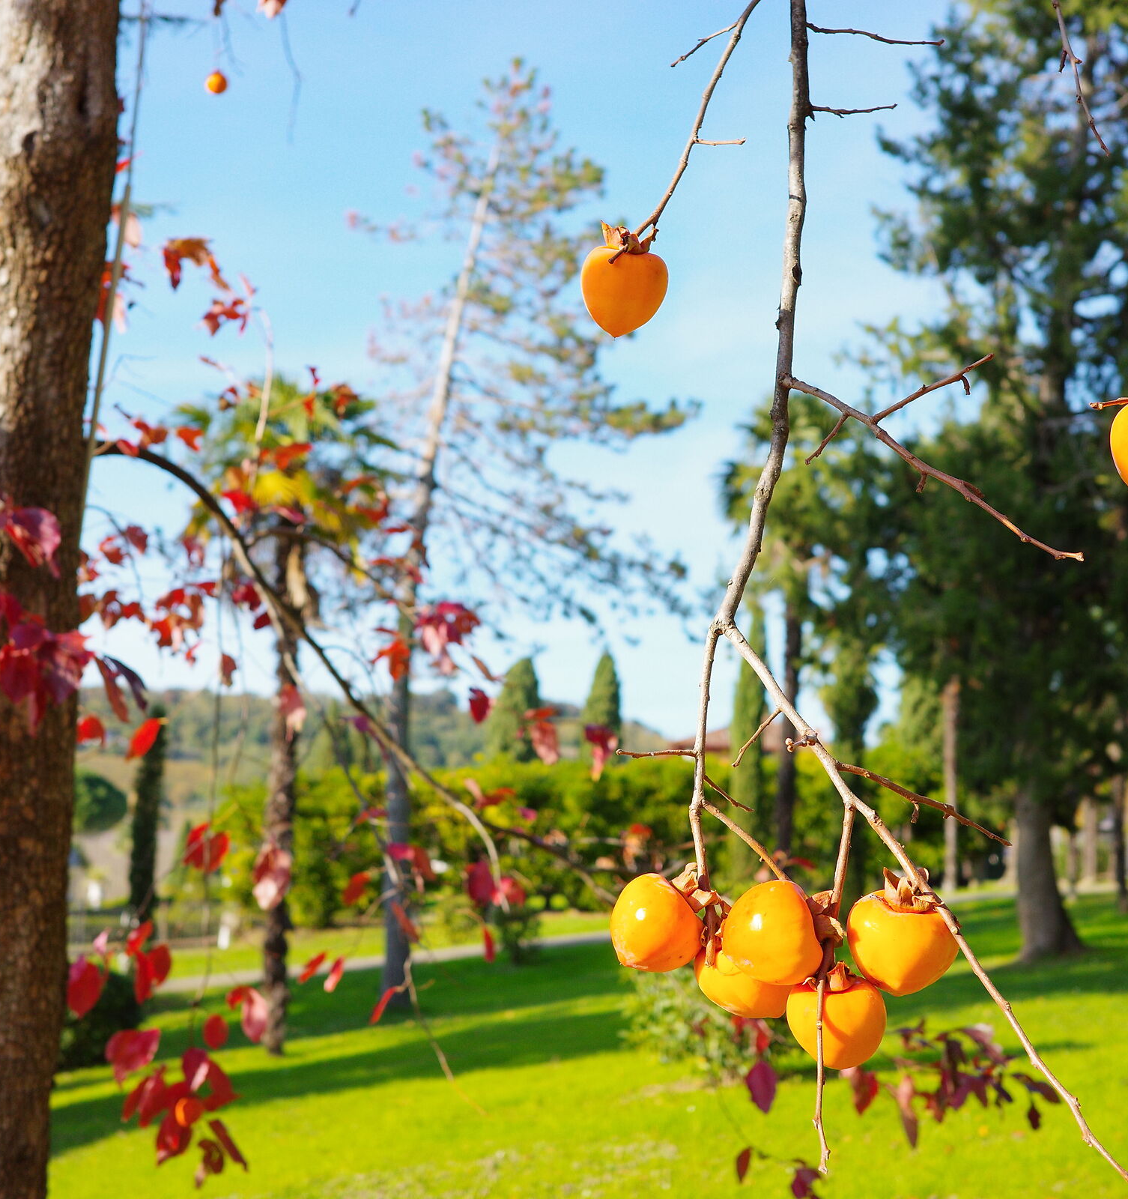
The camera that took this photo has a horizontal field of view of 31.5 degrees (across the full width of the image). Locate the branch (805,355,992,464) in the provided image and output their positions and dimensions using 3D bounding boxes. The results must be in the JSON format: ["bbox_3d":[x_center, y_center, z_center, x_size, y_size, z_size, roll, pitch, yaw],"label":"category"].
[{"bbox_3d":[0.241,-0.137,1.440,0.135,0.078,0.060,0,-5,0],"label":"branch"}]

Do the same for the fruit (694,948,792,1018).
[{"bbox_3d":[0.124,0.259,1.385,0.066,0.068,0.066,-31,-6,-1],"label":"fruit"}]

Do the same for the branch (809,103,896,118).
[{"bbox_3d":[0.211,-0.357,1.460,0.064,0.011,0.015,0,-5,0],"label":"branch"}]

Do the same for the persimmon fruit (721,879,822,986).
[{"bbox_3d":[0.145,0.231,1.385,0.071,0.070,0.070,-42,0,-21],"label":"persimmon fruit"}]

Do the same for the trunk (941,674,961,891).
[{"bbox_3d":[7.006,3.299,36.197,0.293,3.905,0.293,-1,-6,11],"label":"trunk"}]

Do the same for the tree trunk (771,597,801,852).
[{"bbox_3d":[3.455,1.963,31.000,0.280,4.100,0.280,3,-5,0],"label":"tree trunk"}]

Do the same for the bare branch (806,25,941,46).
[{"bbox_3d":[0.217,-0.395,1.400,0.095,0.013,0.025,5,-6,7],"label":"bare branch"}]

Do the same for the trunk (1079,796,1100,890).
[{"bbox_3d":[8.954,4.138,34.000,0.260,1.550,0.260,0,-5,0],"label":"trunk"}]

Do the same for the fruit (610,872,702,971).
[{"bbox_3d":[0.065,0.227,1.410,0.067,0.067,0.067,43,-12,0],"label":"fruit"}]

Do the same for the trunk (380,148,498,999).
[{"bbox_3d":[-1.111,-0.367,19.415,0.956,8.234,0.519,0,-6,-3],"label":"trunk"}]

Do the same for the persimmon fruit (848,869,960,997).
[{"bbox_3d":[0.230,0.230,1.360,0.075,0.081,0.075,3,12,10],"label":"persimmon fruit"}]

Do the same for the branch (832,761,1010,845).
[{"bbox_3d":[0.254,0.144,1.420,0.128,0.058,0.040,0,-5,0],"label":"branch"}]

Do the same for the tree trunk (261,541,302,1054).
[{"bbox_3d":[-2.147,1.471,15.195,0.267,3.872,0.246,1,-6,-8],"label":"tree trunk"}]

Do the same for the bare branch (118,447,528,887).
[{"bbox_3d":[-0.356,0.101,2.950,0.600,0.640,0.300,0,-5,0],"label":"bare branch"}]

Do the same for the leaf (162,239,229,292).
[{"bbox_3d":[-0.593,-0.536,3.200,0.105,0.083,0.065,1,-6,-11],"label":"leaf"}]

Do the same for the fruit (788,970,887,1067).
[{"bbox_3d":[0.185,0.286,1.360,0.067,0.070,0.067,1,17,8],"label":"fruit"}]

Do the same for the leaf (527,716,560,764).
[{"bbox_3d":[-0.031,0.217,3.050,0.048,0.075,0.025,0,-5,0],"label":"leaf"}]

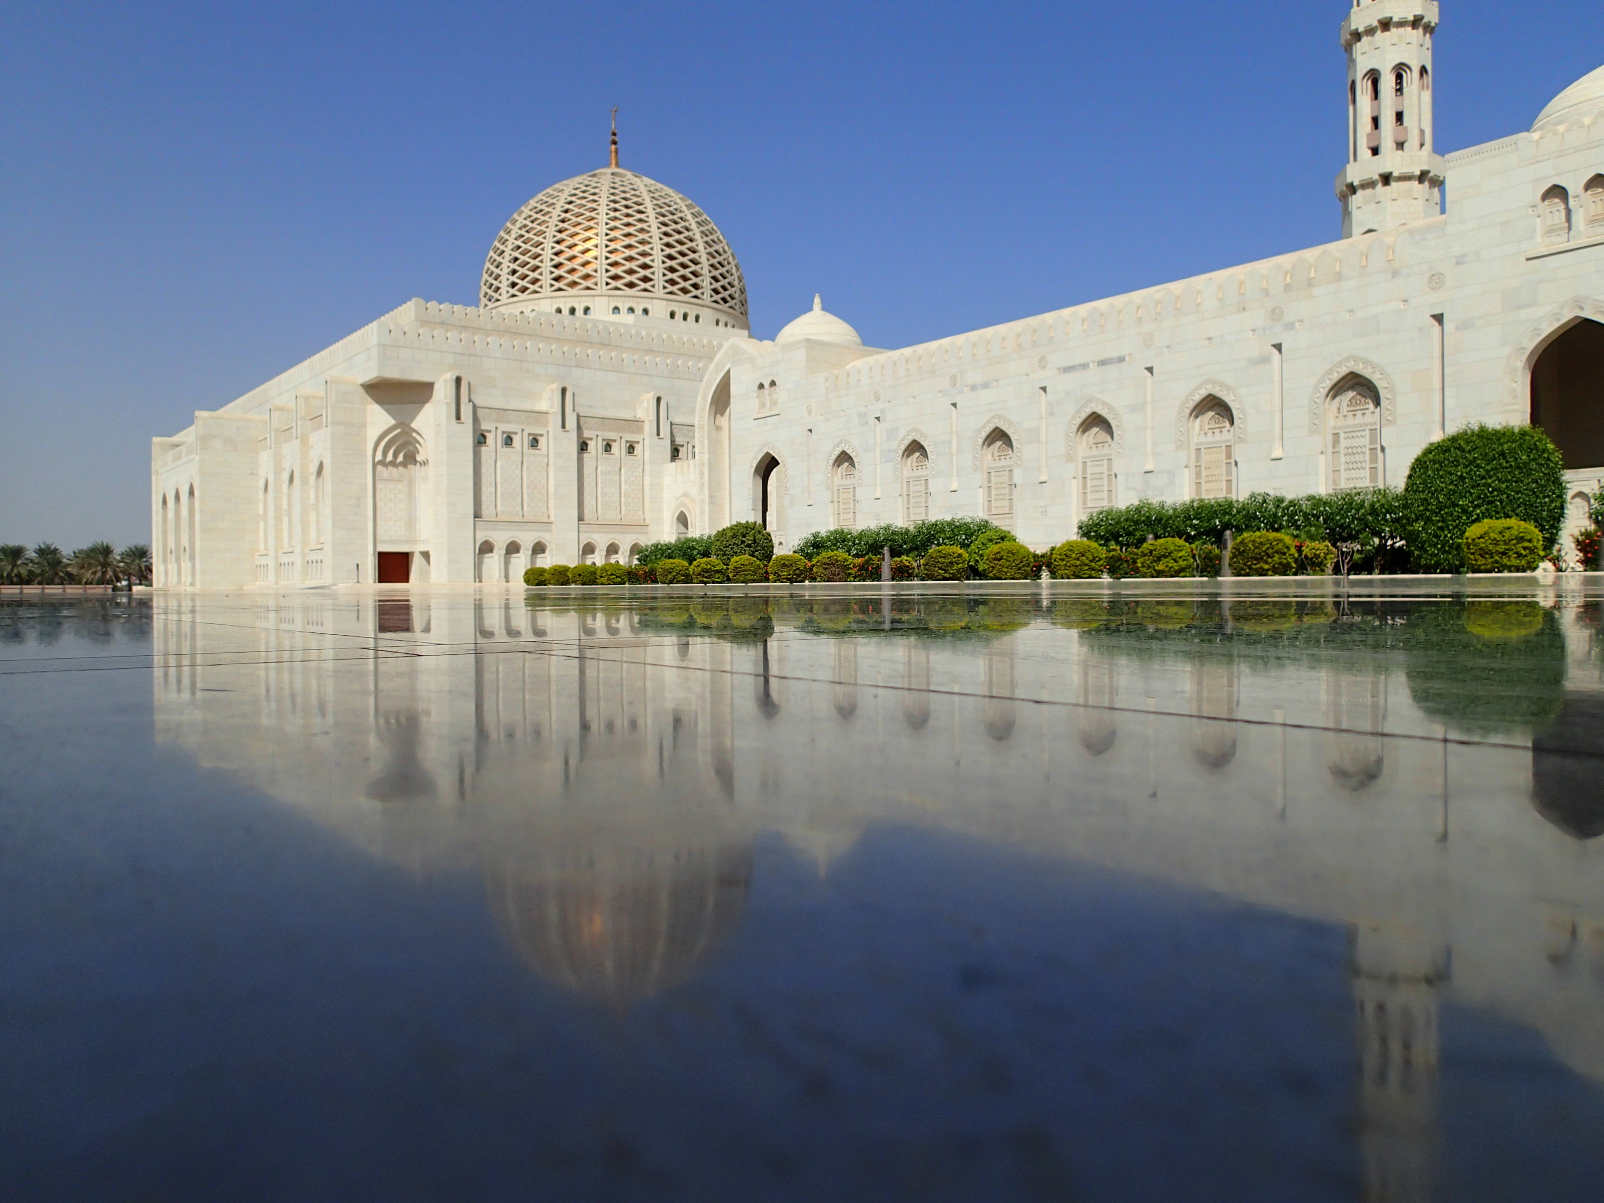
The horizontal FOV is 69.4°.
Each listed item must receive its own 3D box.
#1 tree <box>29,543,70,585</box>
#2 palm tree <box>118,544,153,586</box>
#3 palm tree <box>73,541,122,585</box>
[{"bbox_3d":[-104.330,-4.440,161.000,5.300,7.200,5.300,0,1,0],"label":"tree"},{"bbox_3d":[-94.420,-4.460,165.000,5.500,7.200,5.500,0,1,0],"label":"palm tree"},{"bbox_3d":[-98.830,-4.580,163.000,6.100,7.400,6.100,0,1,0],"label":"palm tree"}]

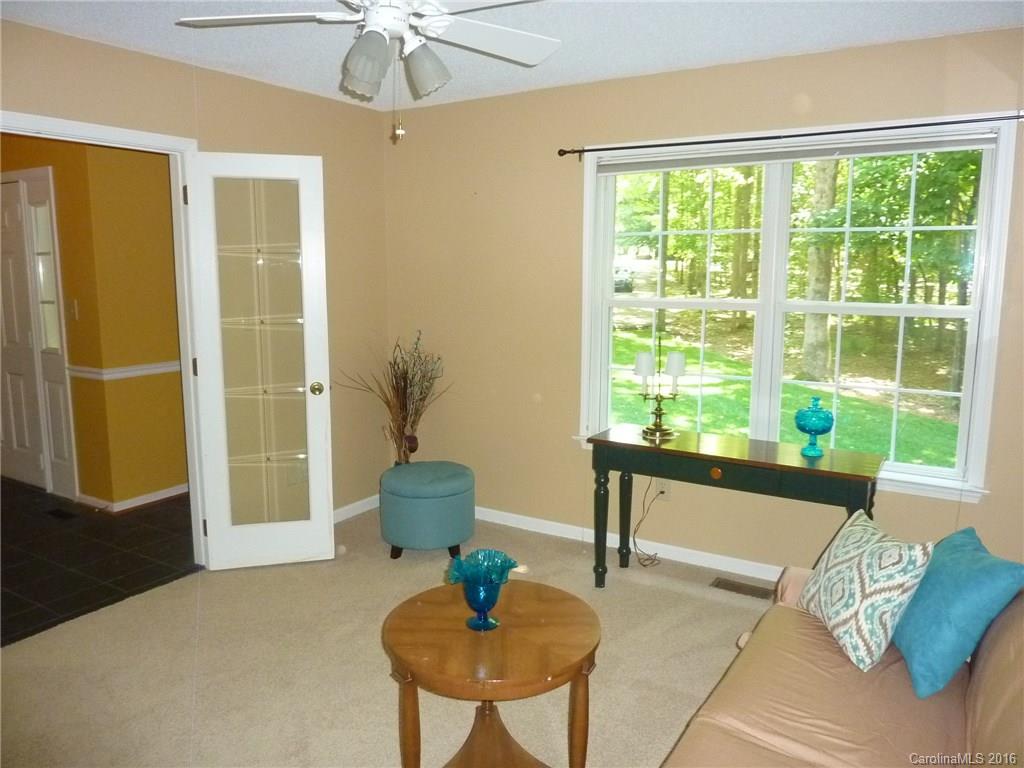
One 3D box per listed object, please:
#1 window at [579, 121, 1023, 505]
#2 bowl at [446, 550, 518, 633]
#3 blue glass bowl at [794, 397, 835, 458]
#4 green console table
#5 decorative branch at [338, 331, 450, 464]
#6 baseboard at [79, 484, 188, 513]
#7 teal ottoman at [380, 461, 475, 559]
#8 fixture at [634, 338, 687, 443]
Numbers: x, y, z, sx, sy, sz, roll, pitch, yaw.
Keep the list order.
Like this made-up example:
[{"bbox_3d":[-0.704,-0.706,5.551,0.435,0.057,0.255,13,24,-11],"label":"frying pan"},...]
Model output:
[{"bbox_3d":[1.184,-0.355,3.464,1.870,1.580,0.130,6,11,30],"label":"window"},{"bbox_3d":[-0.080,0.564,1.990,0.187,0.175,0.187,0,9,0],"label":"bowl"},{"bbox_3d":[1.289,0.177,3.150,0.157,0.250,0.157,6,11,30],"label":"blue glass bowl"},{"bbox_3d":[0.959,0.637,3.350,1.220,0.725,0.395,6,11,30],"label":"green console table"},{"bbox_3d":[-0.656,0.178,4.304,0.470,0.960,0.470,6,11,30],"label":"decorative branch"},{"bbox_3d":[-2.492,0.715,4.884,0.410,0.065,0.530,6,11,30],"label":"baseboard"},{"bbox_3d":[-0.457,0.677,4.004,0.505,0.430,0.505,0,9,0],"label":"teal ottoman"},{"bbox_3d":[0.688,0.021,3.433,0.238,0.463,0.155,0,9,0],"label":"fixture"}]

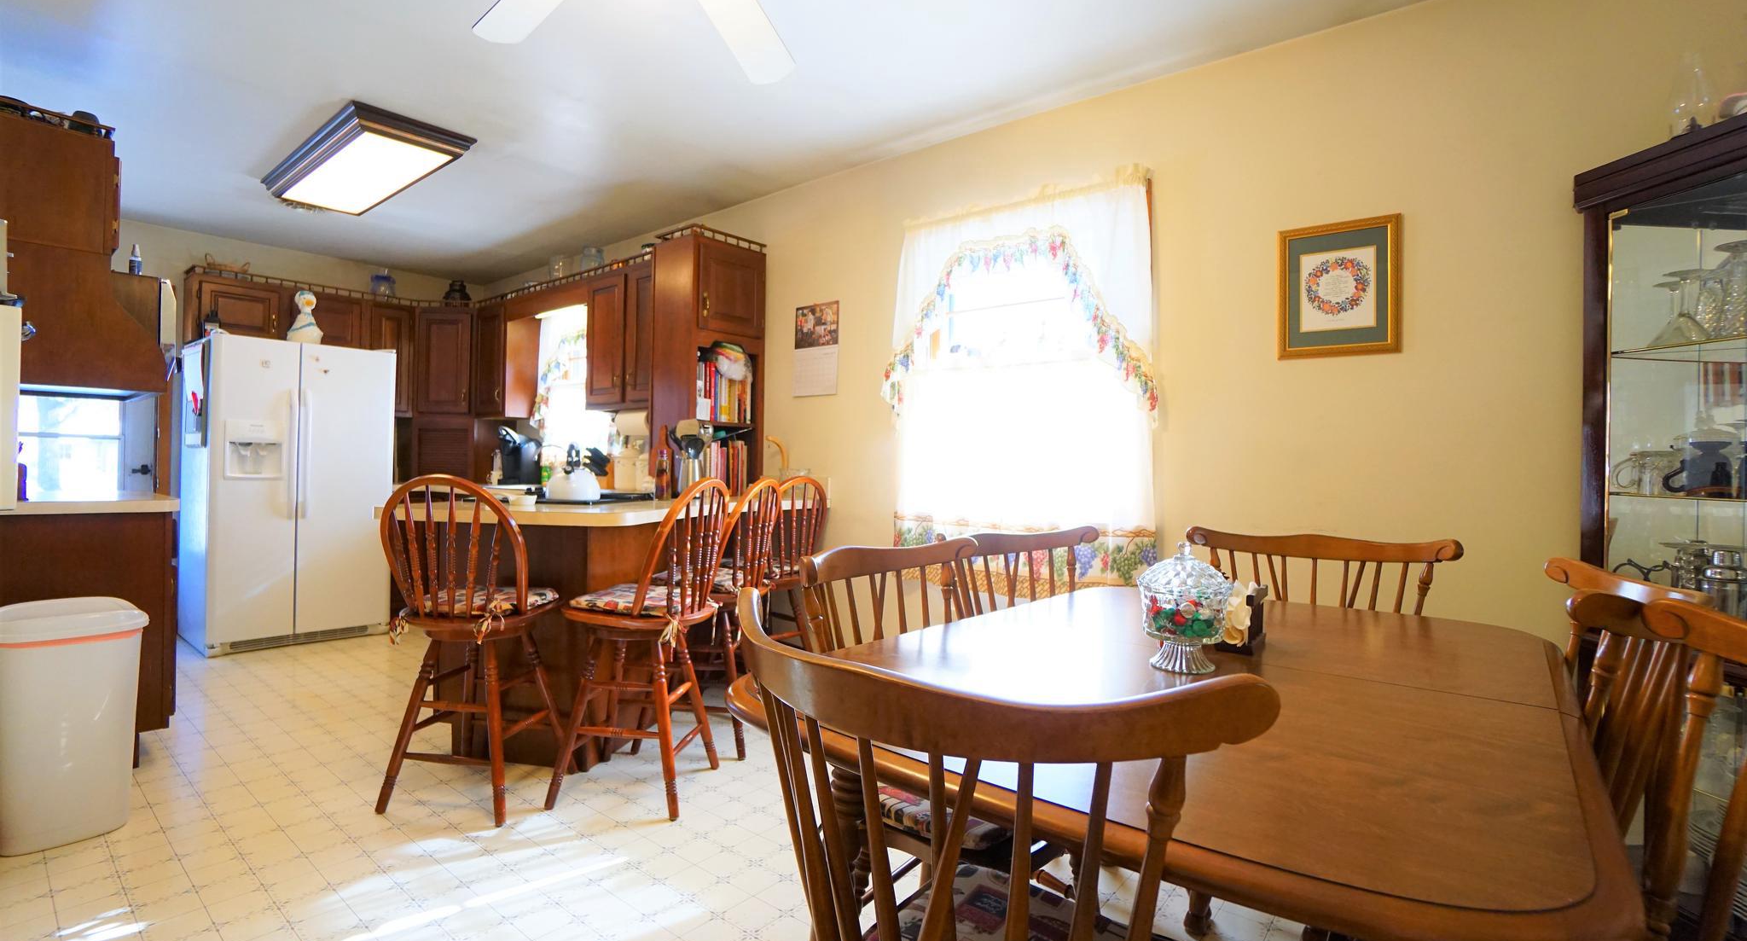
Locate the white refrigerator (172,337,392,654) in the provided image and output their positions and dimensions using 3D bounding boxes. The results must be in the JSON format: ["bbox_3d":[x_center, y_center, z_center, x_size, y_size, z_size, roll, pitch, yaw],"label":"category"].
[{"bbox_3d":[-3.624,0.135,4.506,0.870,1.745,0.872,1,-1,38],"label":"white refrigerator"}]

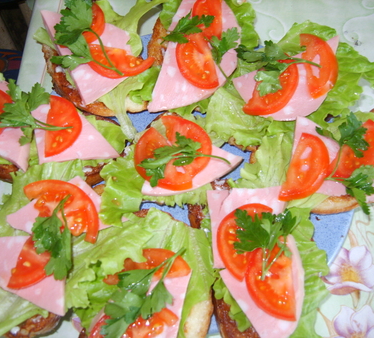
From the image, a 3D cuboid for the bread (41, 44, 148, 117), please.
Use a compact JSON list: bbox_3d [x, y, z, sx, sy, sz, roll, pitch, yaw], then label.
[{"bbox_3d":[-0.085,-0.098,0.424,0.126,0.022,0.090,33,68,16],"label":"bread"}]

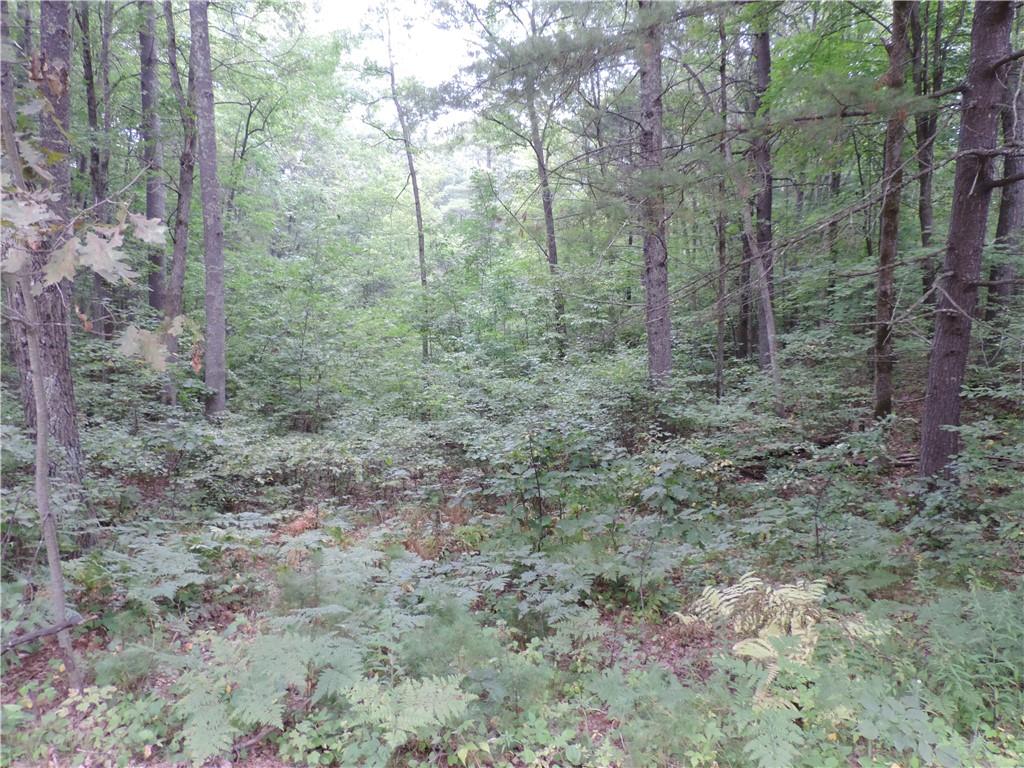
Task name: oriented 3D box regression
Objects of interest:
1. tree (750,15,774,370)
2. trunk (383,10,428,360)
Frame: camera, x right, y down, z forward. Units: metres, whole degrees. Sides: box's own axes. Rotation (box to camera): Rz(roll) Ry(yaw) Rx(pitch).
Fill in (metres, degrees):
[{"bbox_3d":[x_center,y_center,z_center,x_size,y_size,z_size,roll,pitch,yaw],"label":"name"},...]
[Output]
[{"bbox_3d":[5.054,-3.630,14.180,0.380,6.830,0.360,0,6,0],"label":"tree"},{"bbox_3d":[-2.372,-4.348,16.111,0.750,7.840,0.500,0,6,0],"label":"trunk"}]

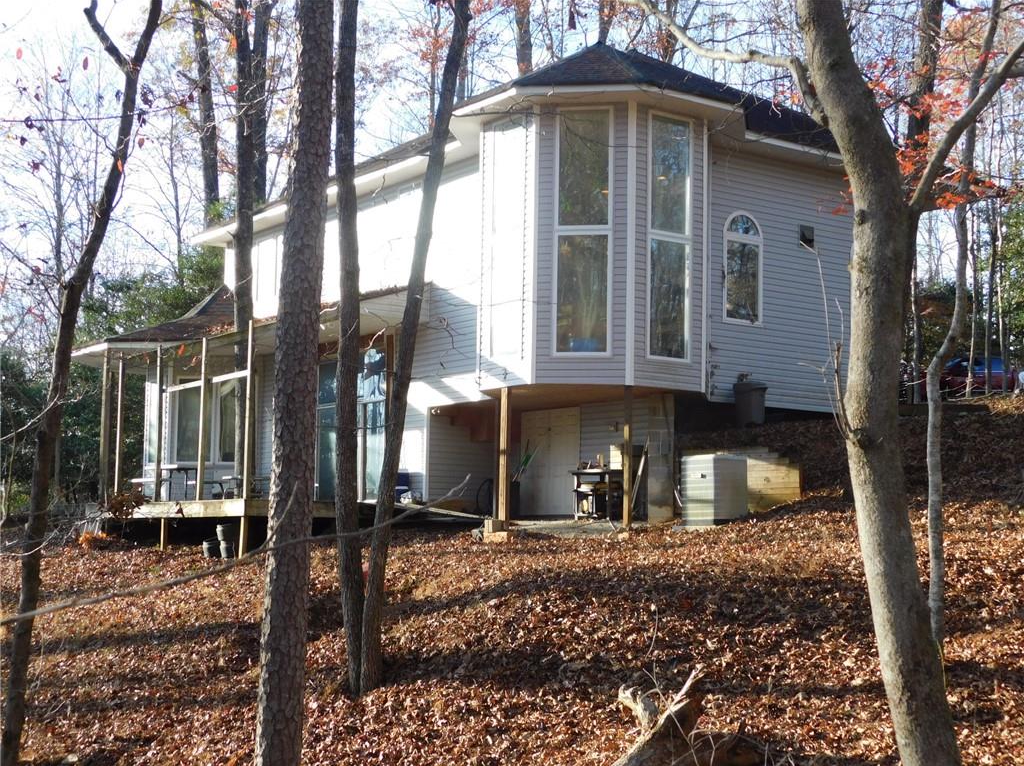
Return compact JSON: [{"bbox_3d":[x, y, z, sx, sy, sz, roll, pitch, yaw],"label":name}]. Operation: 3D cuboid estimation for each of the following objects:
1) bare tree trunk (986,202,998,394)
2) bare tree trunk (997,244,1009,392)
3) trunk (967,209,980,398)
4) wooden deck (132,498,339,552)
[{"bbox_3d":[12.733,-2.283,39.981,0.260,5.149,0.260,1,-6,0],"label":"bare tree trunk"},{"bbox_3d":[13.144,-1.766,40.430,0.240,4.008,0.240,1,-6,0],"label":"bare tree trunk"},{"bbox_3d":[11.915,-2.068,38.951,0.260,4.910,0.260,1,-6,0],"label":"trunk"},{"bbox_3d":[-6.681,3.386,35.373,2.401,1.147,7.010,5,-7,-35],"label":"wooden deck"}]

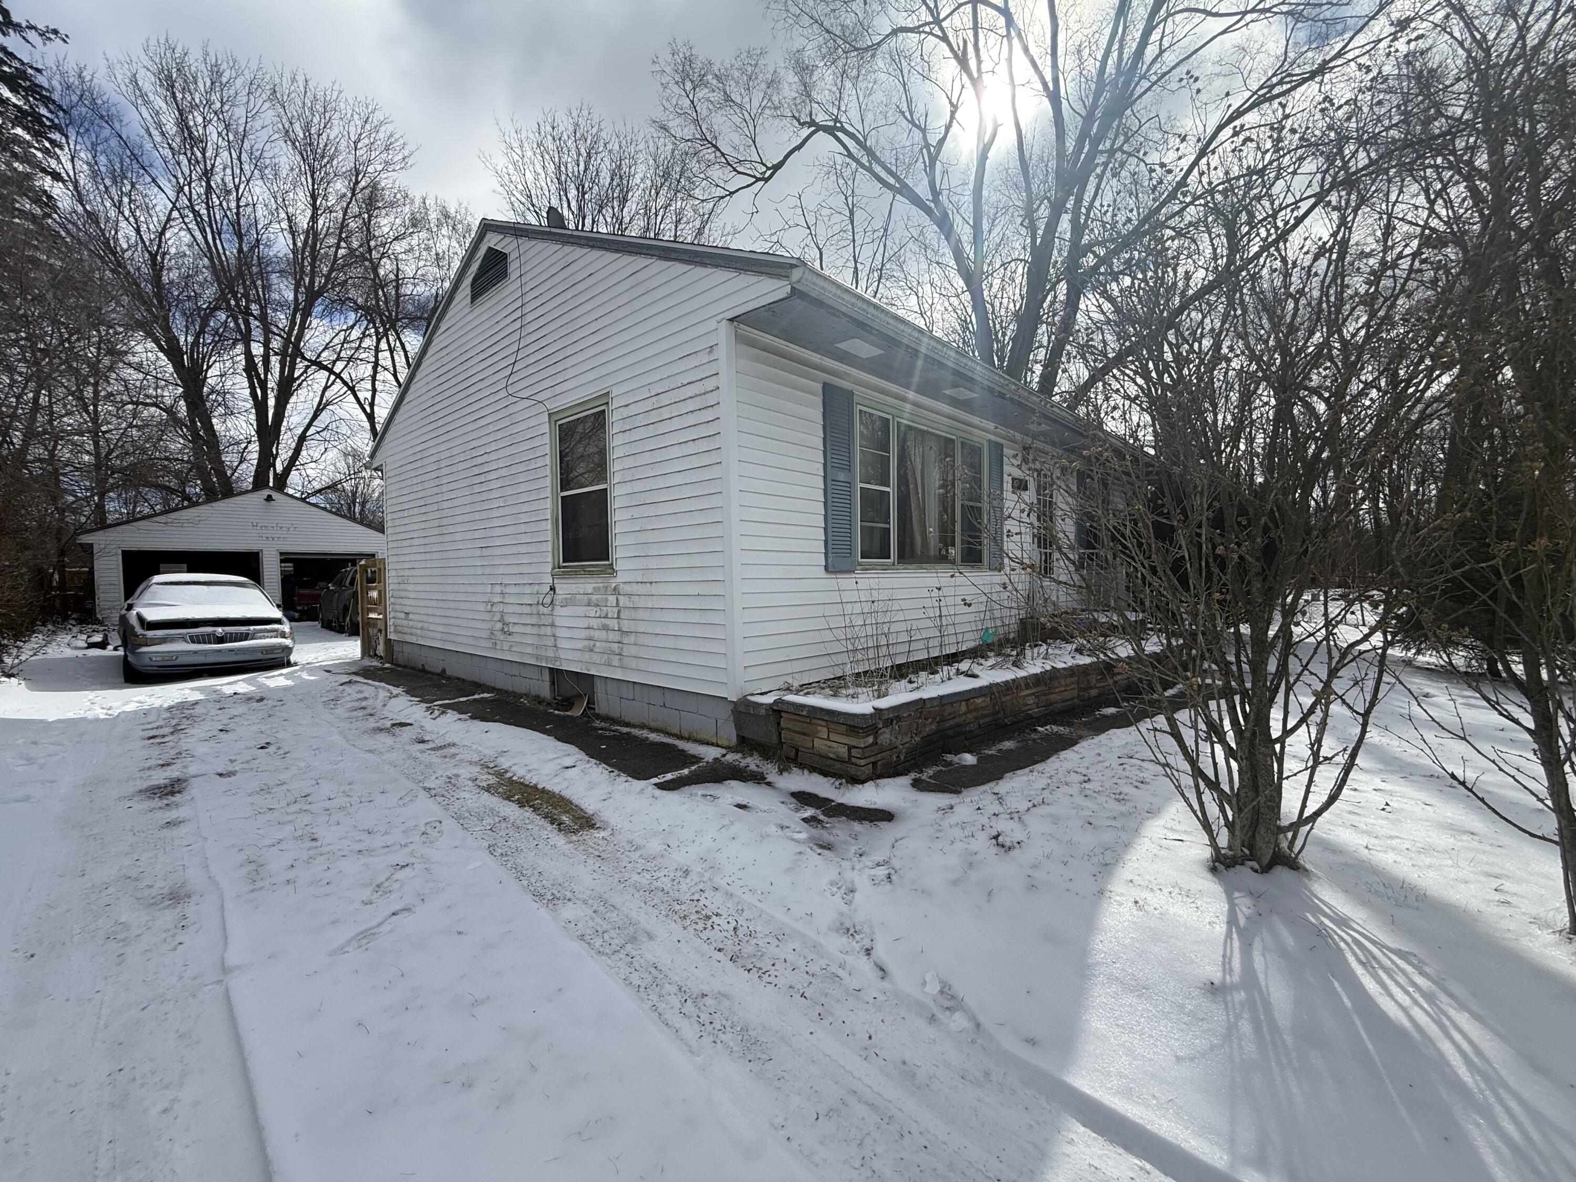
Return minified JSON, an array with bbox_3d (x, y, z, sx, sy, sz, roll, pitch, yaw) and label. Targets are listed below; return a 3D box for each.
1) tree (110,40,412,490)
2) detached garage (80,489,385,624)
[{"bbox_3d":[-20.697,-9.991,24.479,9.200,21.800,9.000,-2,2,-40],"label":"tree"},{"bbox_3d":[-17.493,-1.030,20.731,7.100,3.970,7.500,0,2,42],"label":"detached garage"}]

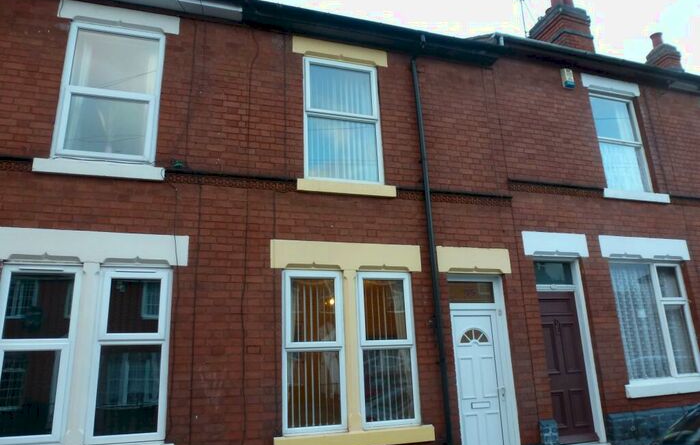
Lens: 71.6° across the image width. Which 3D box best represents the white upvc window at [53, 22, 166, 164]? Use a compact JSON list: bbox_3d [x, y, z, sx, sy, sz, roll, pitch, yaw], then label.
[{"bbox_3d":[-2.681,-1.443,5.493,1.009,1.666,0.090,3,-16,-17],"label":"white upvc window"}]

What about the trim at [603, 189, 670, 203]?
[{"bbox_3d":[4.359,-0.387,7.428,1.276,0.150,0.120,3,-16,-17],"label":"trim"}]

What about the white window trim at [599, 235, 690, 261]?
[{"bbox_3d":[4.391,0.404,7.275,1.669,0.311,0.120,3,-16,-17],"label":"white window trim"}]

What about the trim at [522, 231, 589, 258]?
[{"bbox_3d":[2.846,0.327,6.797,1.068,0.331,0.120,3,-16,-17],"label":"trim"}]

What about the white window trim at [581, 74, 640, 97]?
[{"bbox_3d":[4.263,-2.225,7.980,1.170,0.243,0.100,3,-16,-17],"label":"white window trim"}]

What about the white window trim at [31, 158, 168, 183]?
[{"bbox_3d":[-2.633,-0.536,5.152,1.246,0.140,0.120,3,-16,-17],"label":"white window trim"}]

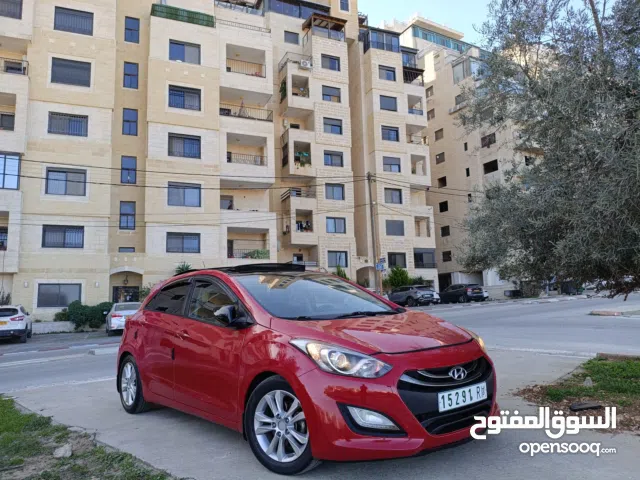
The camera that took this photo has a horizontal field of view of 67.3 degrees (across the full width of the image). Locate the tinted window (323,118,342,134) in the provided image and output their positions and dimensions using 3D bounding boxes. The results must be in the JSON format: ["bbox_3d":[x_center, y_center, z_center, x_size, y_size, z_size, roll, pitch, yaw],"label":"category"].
[{"bbox_3d":[1.202,-10.572,44.776,1.892,1.436,0.149,2,-9,-23],"label":"tinted window"}]

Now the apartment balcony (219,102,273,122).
[{"bbox_3d":[-5.182,-8.300,32.886,3.600,1.000,1.900,1,-9,-20],"label":"apartment balcony"}]

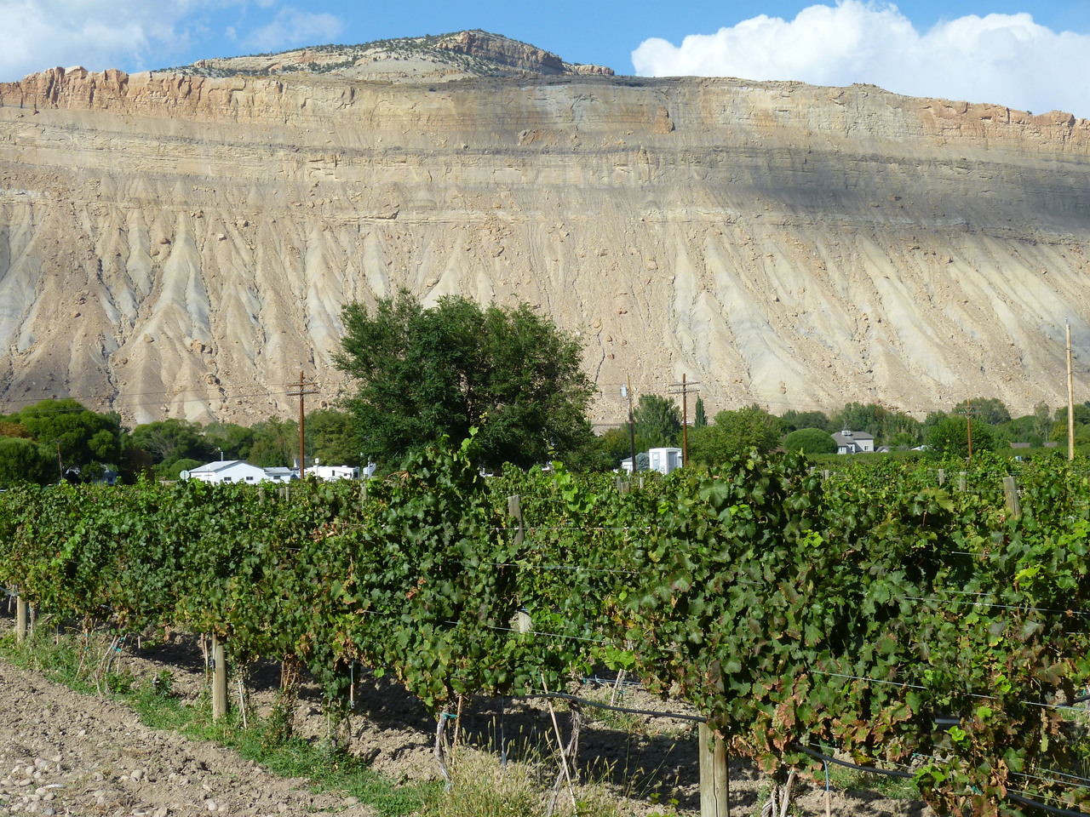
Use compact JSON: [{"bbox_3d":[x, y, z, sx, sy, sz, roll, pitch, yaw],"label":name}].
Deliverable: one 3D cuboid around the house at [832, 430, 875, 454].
[{"bbox_3d":[76.812,8.842,520.000,12.500,6.900,11.000,-1,-1,12],"label":"house"}]

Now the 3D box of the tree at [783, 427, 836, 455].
[{"bbox_3d":[62.342,8.132,490.000,12.800,6.900,12.500,-1,-1,0],"label":"tree"}]

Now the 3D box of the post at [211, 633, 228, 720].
[{"bbox_3d":[-2.159,1.343,13.800,0.090,1.500,0.090,-1,-1,26],"label":"post"}]

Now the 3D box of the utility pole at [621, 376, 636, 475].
[{"bbox_3d":[6.746,1.824,168.000,1.100,9.300,0.550,-1,-1,18],"label":"utility pole"}]

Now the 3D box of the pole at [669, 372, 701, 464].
[{"bbox_3d":[11.459,1.846,170.000,3.000,9.500,0.400,-2,-2,38],"label":"pole"}]

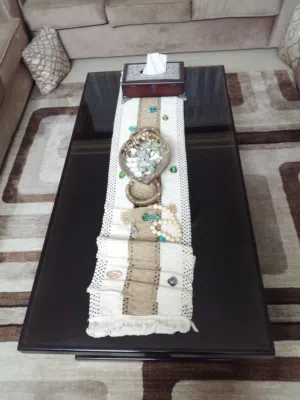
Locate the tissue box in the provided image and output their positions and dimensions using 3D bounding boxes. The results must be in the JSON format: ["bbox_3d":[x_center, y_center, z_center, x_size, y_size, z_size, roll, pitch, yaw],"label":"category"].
[{"bbox_3d":[0.021,-0.551,1.394,0.278,0.077,0.161,0,56,6],"label":"tissue box"}]

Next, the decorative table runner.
[{"bbox_3d":[-0.013,-0.133,1.142,0.303,0.025,1.200,-1,56,5],"label":"decorative table runner"}]

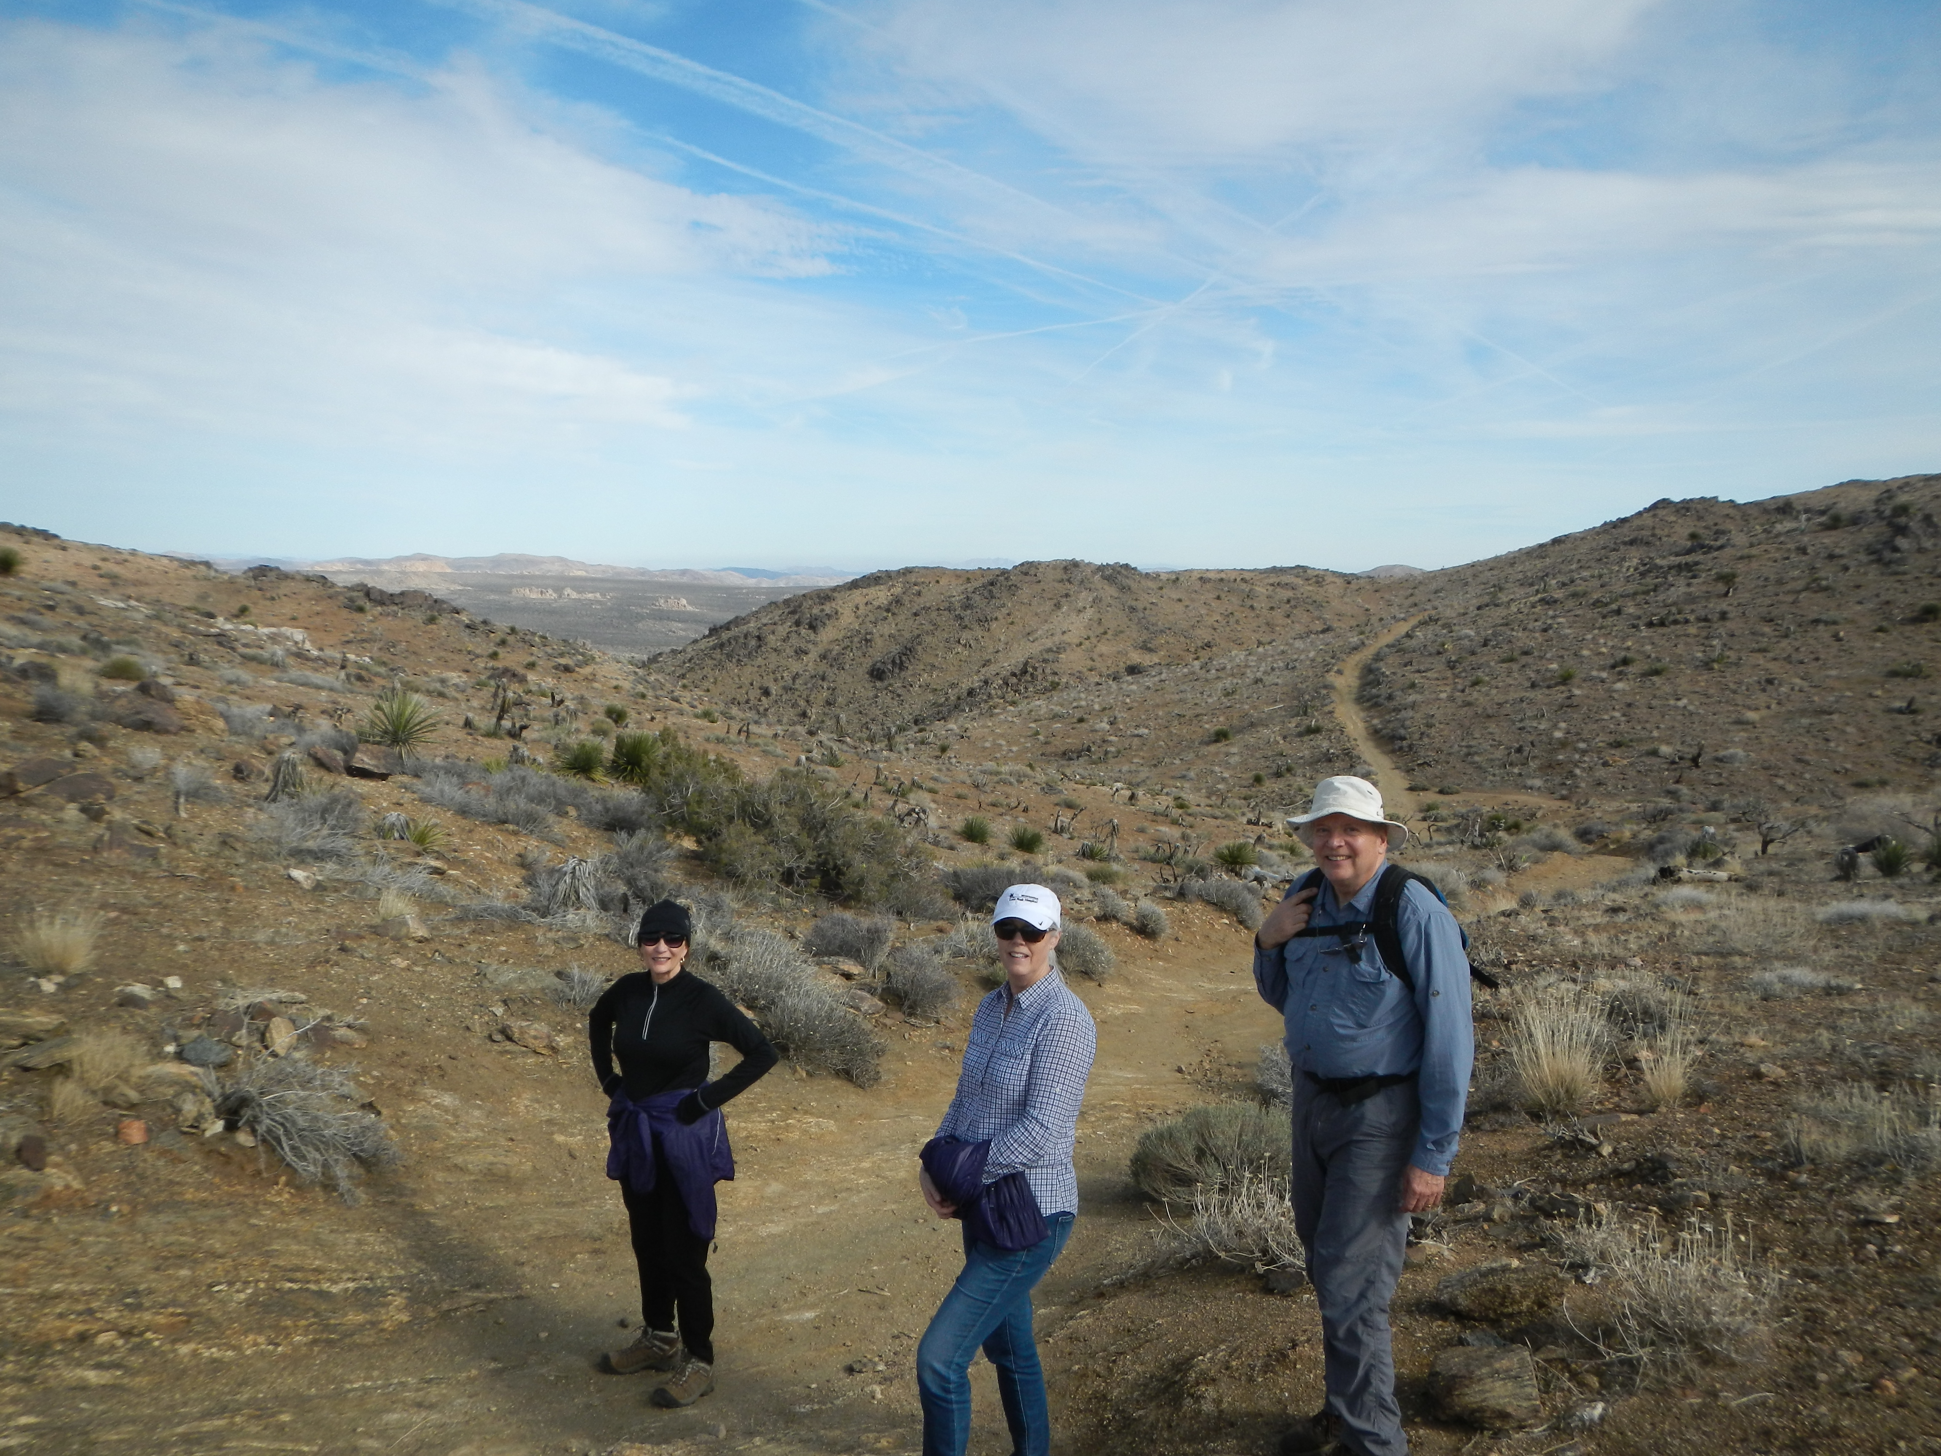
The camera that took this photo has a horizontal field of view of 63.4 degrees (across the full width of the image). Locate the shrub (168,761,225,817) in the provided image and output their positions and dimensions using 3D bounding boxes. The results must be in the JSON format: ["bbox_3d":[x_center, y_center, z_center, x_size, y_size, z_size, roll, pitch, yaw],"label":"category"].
[{"bbox_3d":[-6.403,0.502,13.000,0.480,0.430,0.440,-3,7,-26],"label":"shrub"}]

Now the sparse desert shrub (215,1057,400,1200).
[{"bbox_3d":[-2.747,1.657,6.500,0.766,0.466,0.651,-2,6,-23],"label":"sparse desert shrub"}]

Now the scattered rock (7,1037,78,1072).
[{"bbox_3d":[-4.677,1.640,7.900,0.370,0.160,0.270,-4,7,-31],"label":"scattered rock"}]

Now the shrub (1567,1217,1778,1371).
[{"bbox_3d":[2.151,1.723,4.850,0.640,0.380,0.550,3,6,24],"label":"shrub"}]

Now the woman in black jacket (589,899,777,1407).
[{"bbox_3d":[-0.956,1.405,5.310,0.600,1.670,0.420,1,6,12],"label":"woman in black jacket"}]

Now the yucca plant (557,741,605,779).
[{"bbox_3d":[-4.666,0.381,18.800,0.599,0.405,0.599,-1,6,-14],"label":"yucca plant"}]

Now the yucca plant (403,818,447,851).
[{"bbox_3d":[-4.387,0.852,12.600,0.365,0.217,0.347,-2,6,-19],"label":"yucca plant"}]

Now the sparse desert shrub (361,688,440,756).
[{"bbox_3d":[-6.528,-0.070,18.000,0.900,0.800,0.880,-2,6,-20],"label":"sparse desert shrub"}]

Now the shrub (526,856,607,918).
[{"bbox_3d":[-3.140,1.231,12.200,0.636,0.396,0.573,-1,6,-15],"label":"shrub"}]

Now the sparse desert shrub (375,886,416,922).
[{"bbox_3d":[-4.136,1.266,11.300,0.300,0.260,0.280,-2,6,-20],"label":"sparse desert shrub"}]

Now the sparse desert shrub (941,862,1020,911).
[{"bbox_3d":[0.093,1.488,14.800,0.780,0.420,0.650,0,6,0],"label":"sparse desert shrub"}]

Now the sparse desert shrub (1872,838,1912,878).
[{"bbox_3d":[11.733,1.647,20.000,0.500,0.460,0.500,3,7,30],"label":"sparse desert shrub"}]

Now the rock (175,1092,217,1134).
[{"bbox_3d":[-3.507,1.738,7.100,0.190,0.180,0.170,-3,7,-27],"label":"rock"}]

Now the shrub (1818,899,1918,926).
[{"bbox_3d":[8.169,1.685,14.300,0.912,0.180,0.638,3,7,30],"label":"shrub"}]

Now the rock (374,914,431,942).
[{"bbox_3d":[-3.581,1.257,9.900,0.344,0.134,0.258,-2,6,-20],"label":"rock"}]

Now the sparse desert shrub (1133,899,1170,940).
[{"bbox_3d":[1.678,1.774,14.600,0.350,0.320,0.350,1,6,7],"label":"sparse desert shrub"}]

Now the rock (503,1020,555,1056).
[{"bbox_3d":[-2.356,1.658,8.400,0.270,0.130,0.200,-2,6,-16],"label":"rock"}]

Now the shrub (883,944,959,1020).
[{"bbox_3d":[-0.336,1.731,10.700,0.520,0.500,0.500,0,6,-2],"label":"shrub"}]

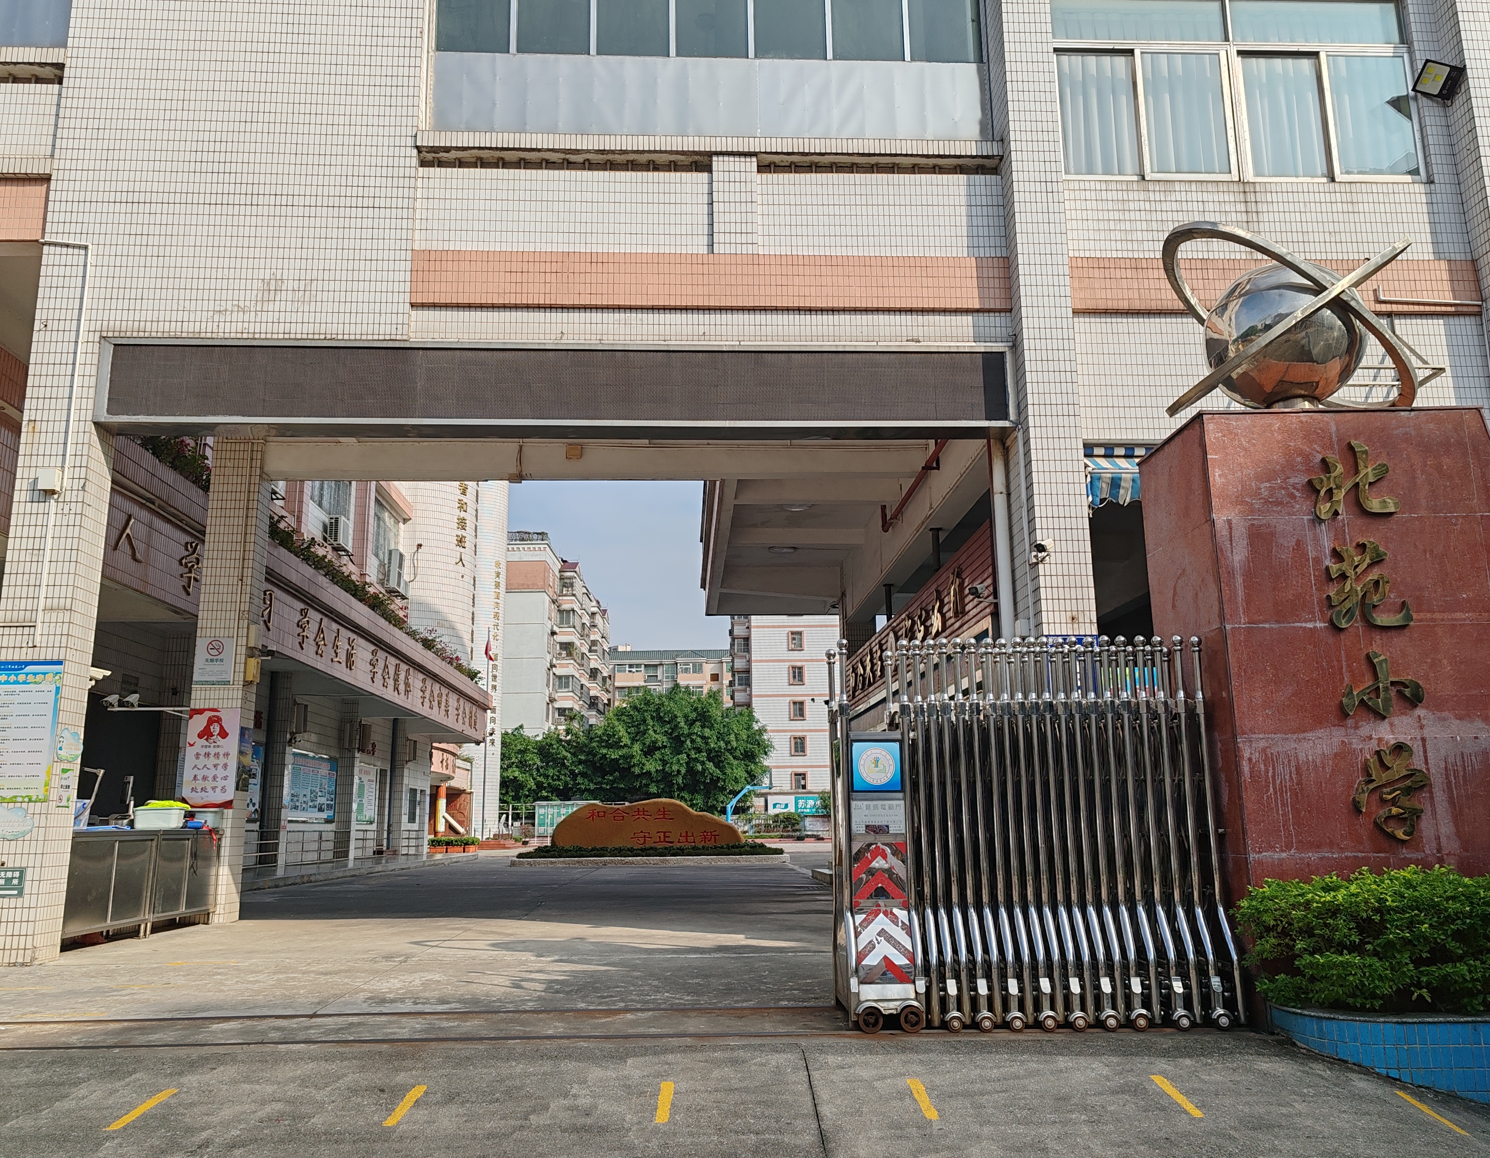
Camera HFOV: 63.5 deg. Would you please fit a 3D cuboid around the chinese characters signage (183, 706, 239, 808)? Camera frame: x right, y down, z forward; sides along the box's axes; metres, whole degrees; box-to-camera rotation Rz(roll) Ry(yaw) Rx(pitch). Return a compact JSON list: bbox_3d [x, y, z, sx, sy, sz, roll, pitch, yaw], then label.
[{"bbox_3d":[-6.252,2.102,14.116,0.574,1.148,0.020,0,-12,-3],"label":"chinese characters signage"}]

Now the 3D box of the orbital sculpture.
[{"bbox_3d":[3.181,-1.463,7.054,1.486,1.250,1.384,0,-12,-3],"label":"orbital sculpture"}]

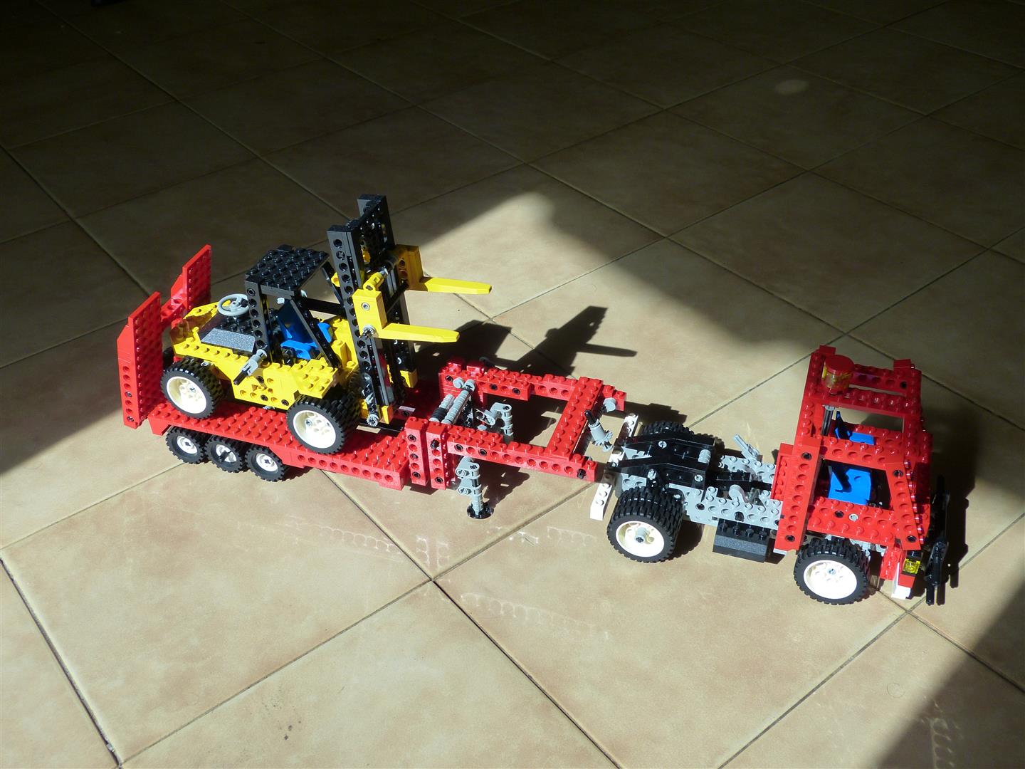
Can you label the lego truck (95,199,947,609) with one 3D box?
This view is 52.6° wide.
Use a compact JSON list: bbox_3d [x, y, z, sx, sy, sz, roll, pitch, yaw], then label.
[{"bbox_3d":[-0.002,-0.012,0.653,0.554,0.191,0.109,11,40,16],"label":"lego truck"}]

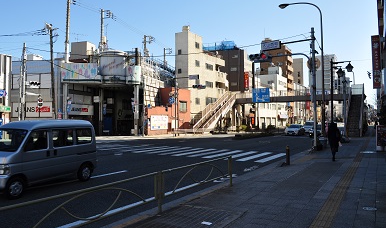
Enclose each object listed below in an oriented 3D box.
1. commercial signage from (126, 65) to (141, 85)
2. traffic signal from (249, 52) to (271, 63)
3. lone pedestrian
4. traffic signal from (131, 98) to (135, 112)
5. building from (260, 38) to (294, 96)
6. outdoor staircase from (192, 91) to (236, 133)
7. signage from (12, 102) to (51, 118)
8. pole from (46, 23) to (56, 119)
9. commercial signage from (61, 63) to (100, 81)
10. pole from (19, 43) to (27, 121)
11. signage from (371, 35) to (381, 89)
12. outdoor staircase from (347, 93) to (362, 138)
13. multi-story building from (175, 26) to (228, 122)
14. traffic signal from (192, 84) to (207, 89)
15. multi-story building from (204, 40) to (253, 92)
[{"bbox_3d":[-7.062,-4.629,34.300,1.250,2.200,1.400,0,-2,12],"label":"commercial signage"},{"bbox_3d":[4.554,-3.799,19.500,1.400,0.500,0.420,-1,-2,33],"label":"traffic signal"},{"bbox_3d":[5.930,1.170,12.200,0.560,1.620,0.420,-1,-2,32],"label":"lone pedestrian"},{"bbox_3d":[-6.420,-0.910,30.800,0.450,1.400,0.400,-1,-2,30],"label":"traffic signal"},{"bbox_3d":[28.300,-9.700,97.000,9.000,27.500,11.500,-1,-2,31],"label":"building"},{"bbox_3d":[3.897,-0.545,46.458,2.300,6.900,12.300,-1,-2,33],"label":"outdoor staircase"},{"bbox_3d":[-17.770,-0.410,32.000,4.400,1.720,0.200,0,-1,3],"label":"signage"},{"bbox_3d":[-14.640,-3.530,30.000,0.700,11.700,0.600,0,-1,0],"label":"pole"},{"bbox_3d":[-12.300,-4.580,31.500,4.000,1.850,0.250,0,-1,0],"label":"commercial signage"},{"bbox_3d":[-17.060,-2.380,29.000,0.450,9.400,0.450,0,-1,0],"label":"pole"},{"bbox_3d":[15.804,-4.516,25.000,0.680,4.550,0.250,-1,-2,33],"label":"signage"},{"bbox_3d":[19.300,-0.200,34.200,1.650,5.400,10.800,-1,-2,31],"label":"outdoor staircase"},{"bbox_3d":[1.541,-5.085,50.769,3.800,16.200,12.800,-1,-2,33],"label":"multi-story building"},{"bbox_3d":[0.697,-2.950,31.000,1.300,0.450,0.420,-1,-2,33],"label":"traffic signal"},{"bbox_3d":[7.955,-6.205,69.271,11.000,19.400,7.000,-1,-2,24],"label":"multi-story building"}]

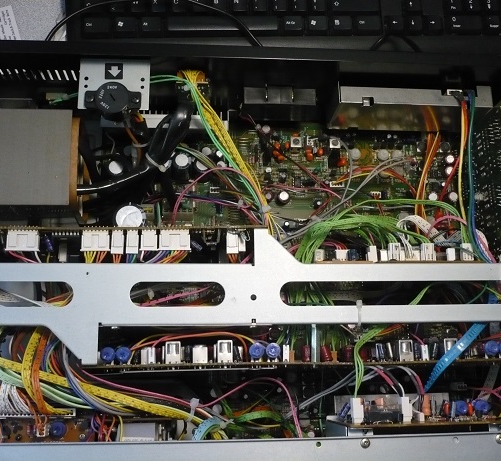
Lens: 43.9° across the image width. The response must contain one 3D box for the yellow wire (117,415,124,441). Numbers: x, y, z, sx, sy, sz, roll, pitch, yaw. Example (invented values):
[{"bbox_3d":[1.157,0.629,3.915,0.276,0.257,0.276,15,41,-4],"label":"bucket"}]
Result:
[{"bbox_3d":[-0.090,0.136,0.429,0.004,0.015,0.018,0,77,-5],"label":"yellow wire"}]

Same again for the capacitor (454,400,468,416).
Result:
[{"bbox_3d":[0.154,0.130,0.456,0.010,0.005,0.010,-2,76,4],"label":"capacitor"}]

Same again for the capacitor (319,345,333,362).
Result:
[{"bbox_3d":[0.053,0.087,0.438,0.007,0.007,0.011,-11,79,-7],"label":"capacitor"}]

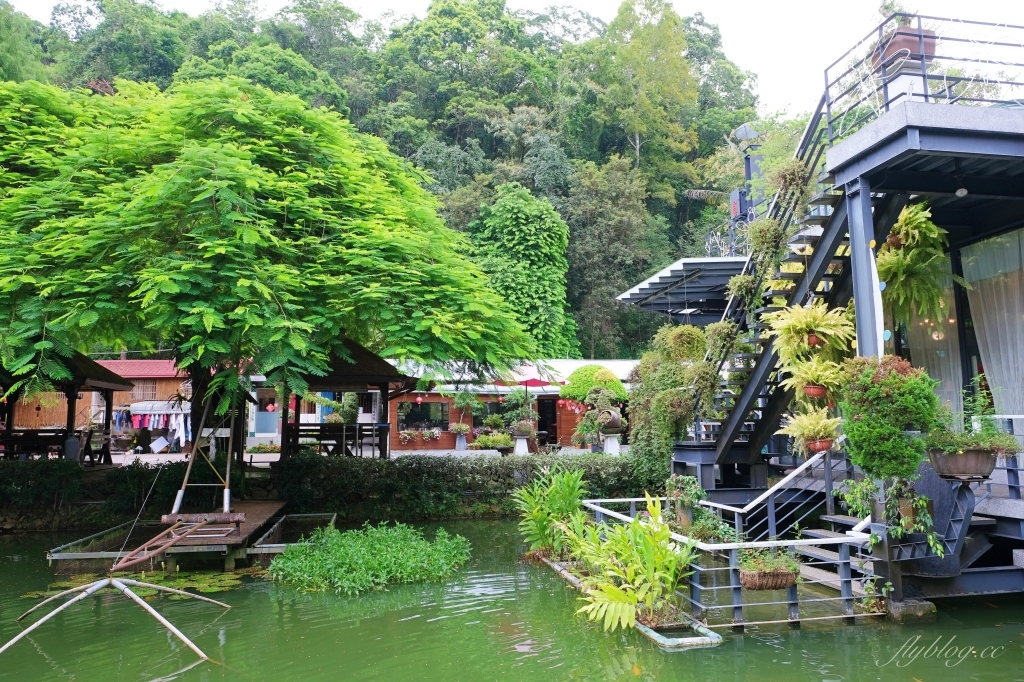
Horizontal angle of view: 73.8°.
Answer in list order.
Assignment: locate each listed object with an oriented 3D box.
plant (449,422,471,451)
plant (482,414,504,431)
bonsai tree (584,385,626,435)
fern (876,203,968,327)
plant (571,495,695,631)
[{"bbox_3d":[-2.077,3.779,27.000,0.870,1.120,0.820,0,-8,0],"label":"plant"},{"bbox_3d":[-0.691,3.046,25.500,0.850,0.650,0.800,0,-7,0],"label":"plant"},{"bbox_3d":[2.740,2.066,20.000,1.200,1.450,1.100,0,-7,0],"label":"bonsai tree"},{"bbox_3d":[5.775,-1.076,9.600,1.250,1.700,1.150,0,-7,0],"label":"fern"},{"bbox_3d":[1.501,2.759,8.500,1.500,1.650,1.450,0,-7,0],"label":"plant"}]

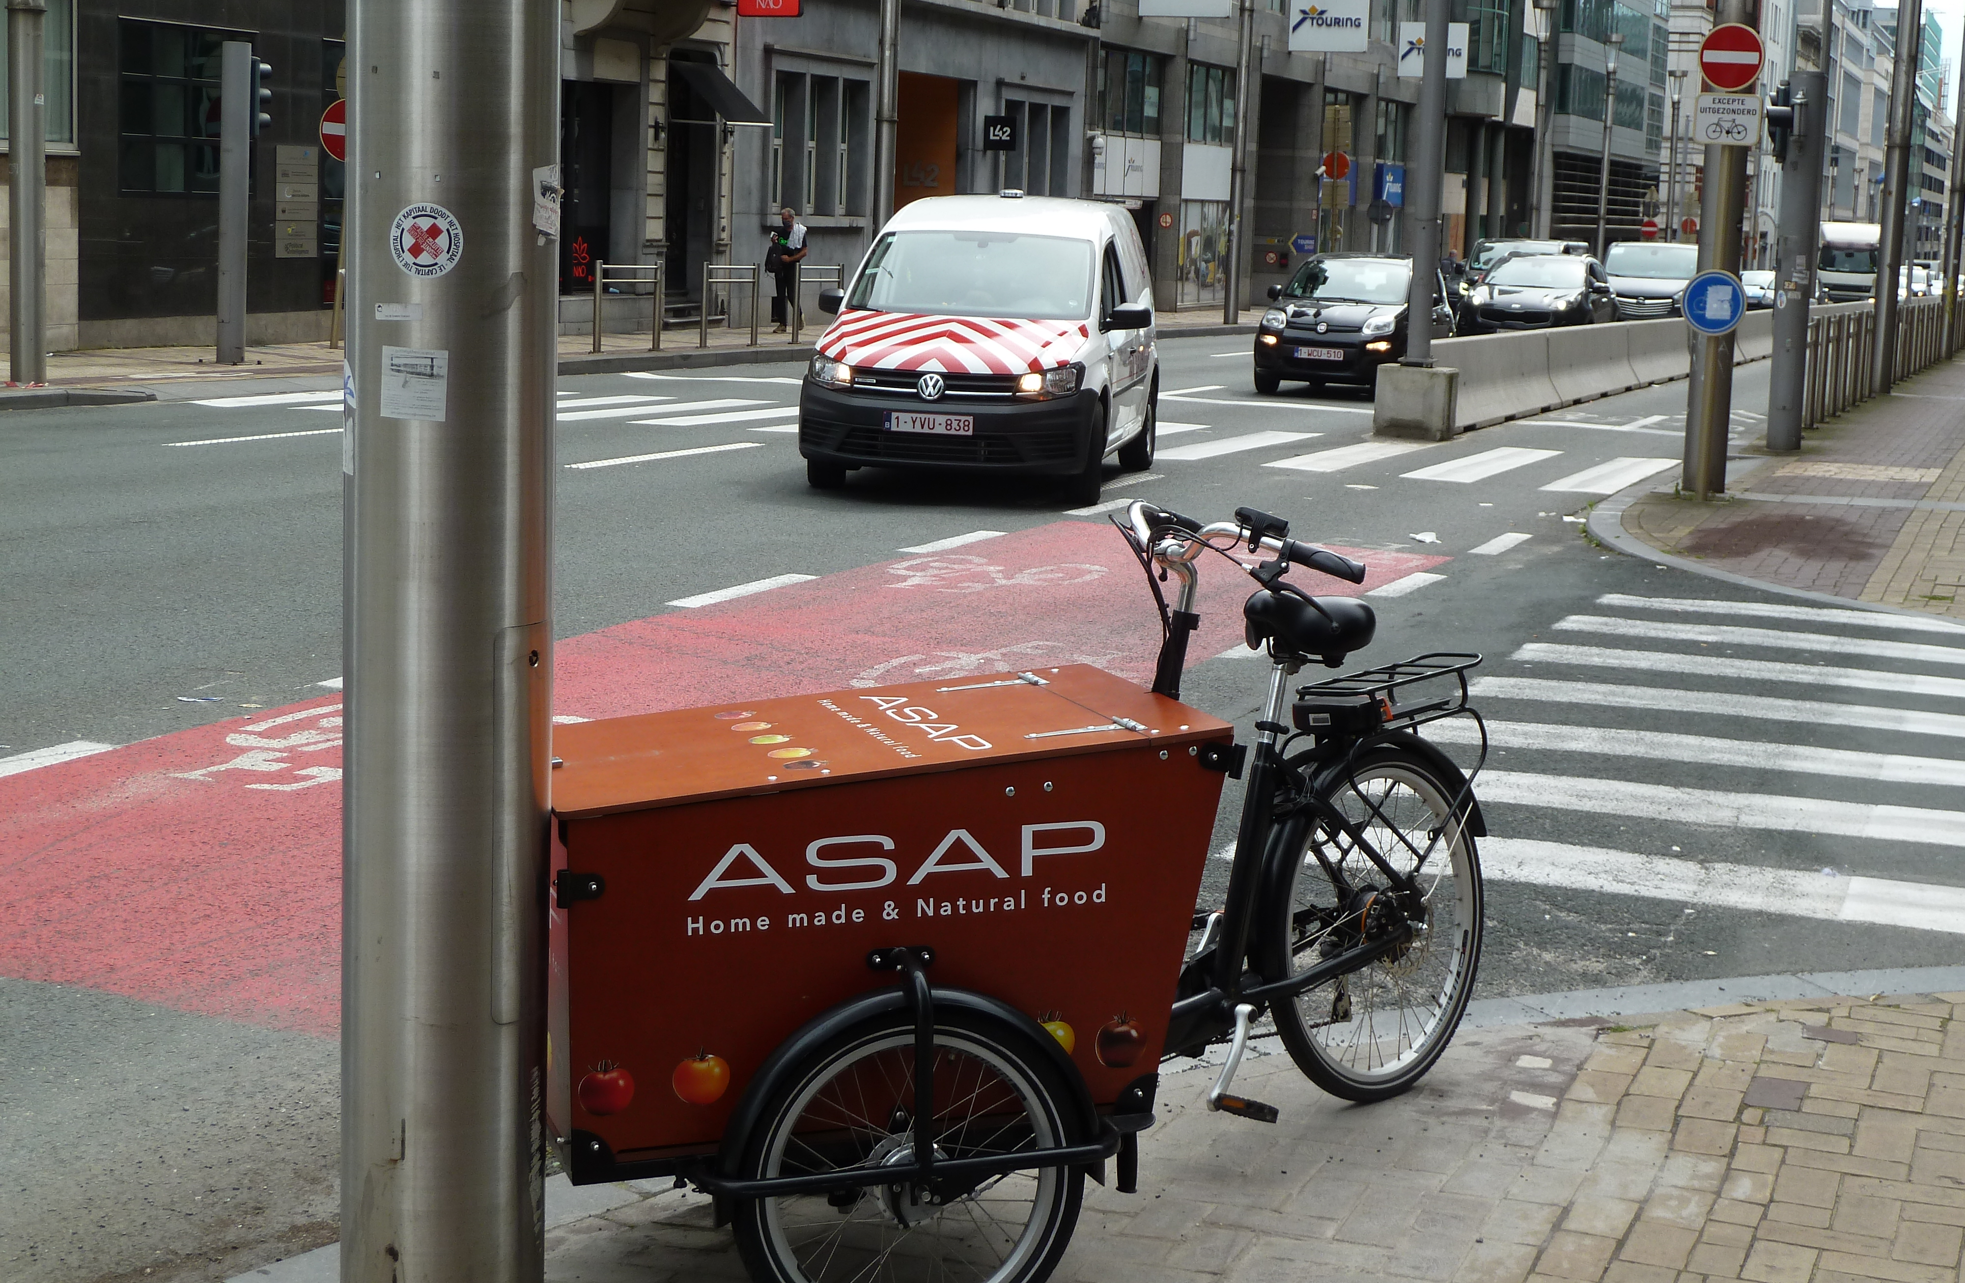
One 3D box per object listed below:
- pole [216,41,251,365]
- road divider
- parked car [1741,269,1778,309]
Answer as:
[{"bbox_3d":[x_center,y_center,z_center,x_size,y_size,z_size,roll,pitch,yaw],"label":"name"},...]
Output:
[{"bbox_3d":[-6.924,-4.052,27.321,0.268,2.946,0.268,0,8,-14],"label":"pole"},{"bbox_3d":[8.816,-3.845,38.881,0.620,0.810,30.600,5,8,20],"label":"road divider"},{"bbox_3d":[19.800,-8.810,75.000,1.800,1.500,4.300,5,8,20],"label":"parked car"}]

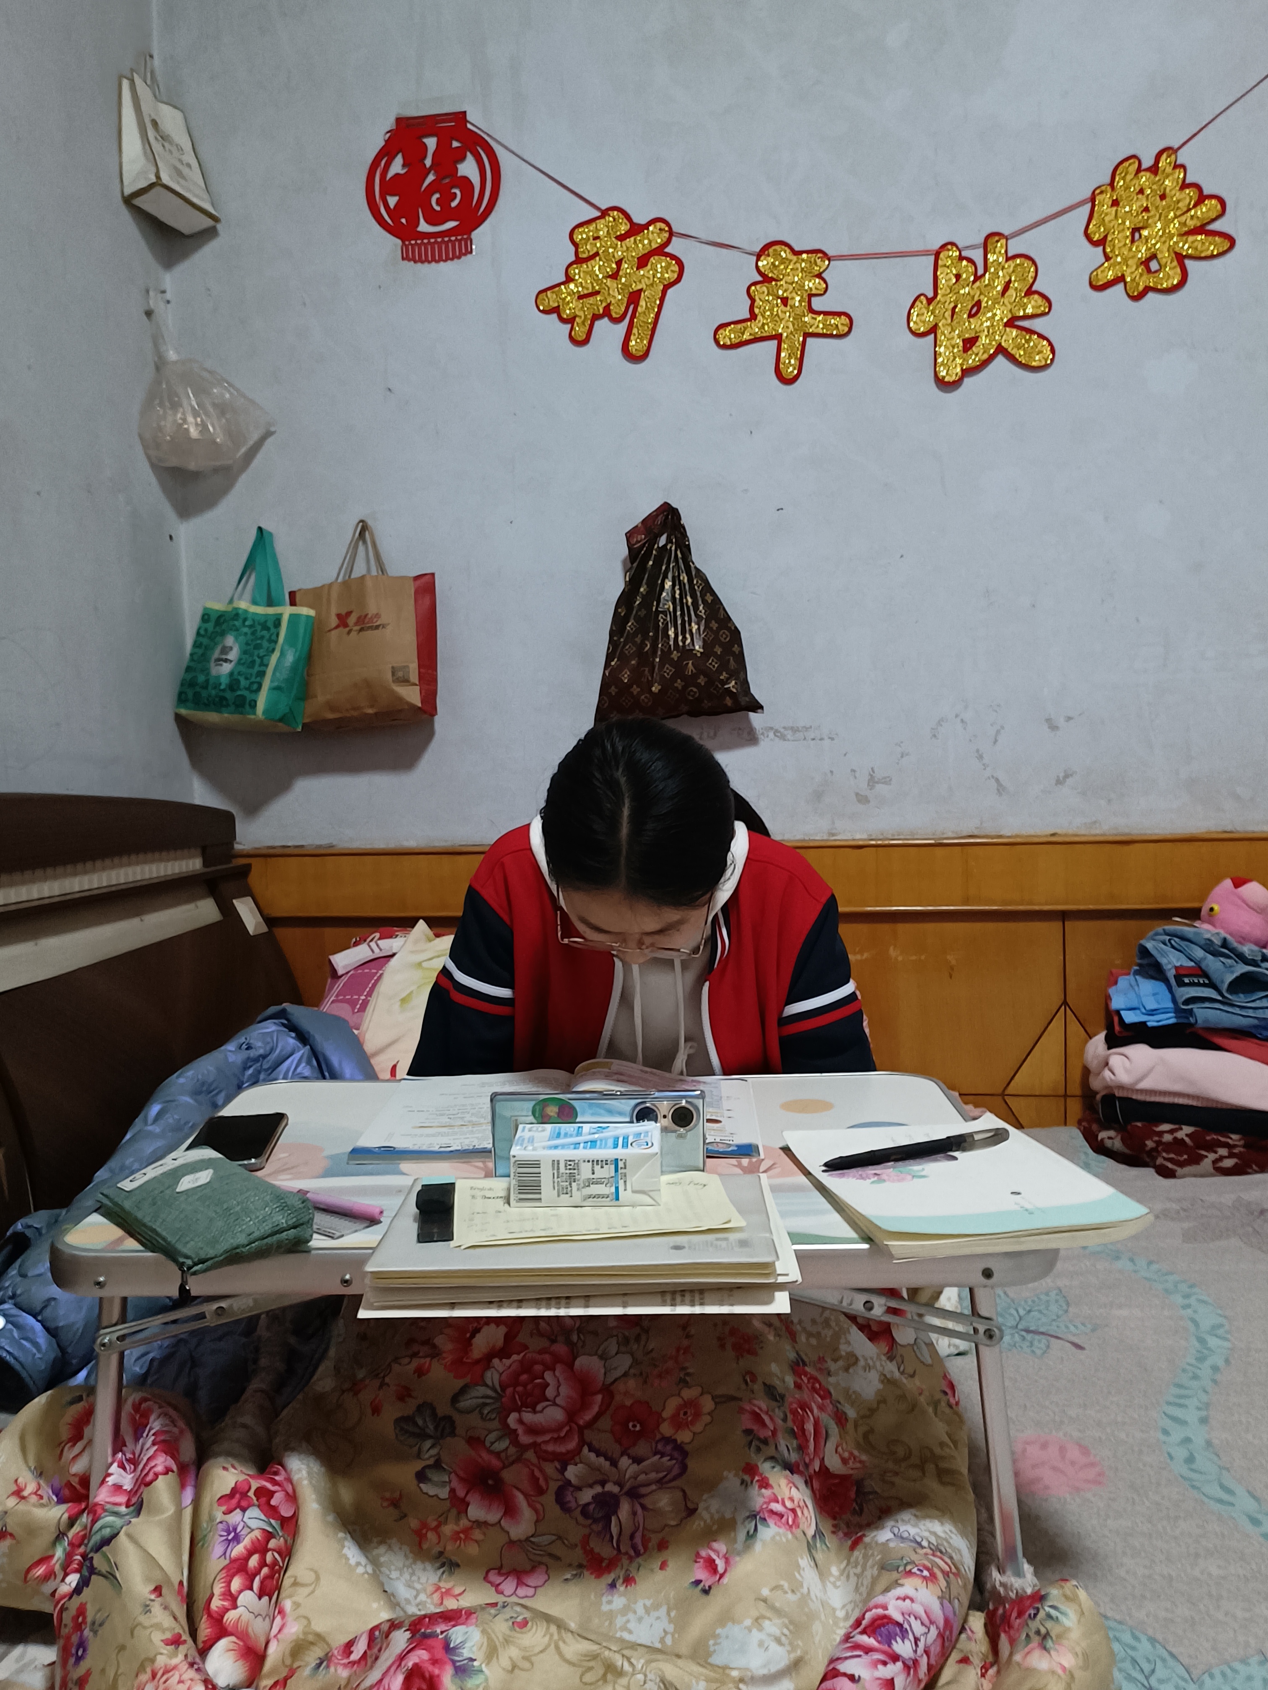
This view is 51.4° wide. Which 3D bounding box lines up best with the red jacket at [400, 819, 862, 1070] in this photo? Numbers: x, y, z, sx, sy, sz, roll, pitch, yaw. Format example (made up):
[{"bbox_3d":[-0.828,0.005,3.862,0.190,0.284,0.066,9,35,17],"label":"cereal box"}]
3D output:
[{"bbox_3d":[0.020,0.211,1.458,0.470,0.500,0.380,-1,4,0],"label":"red jacket"}]

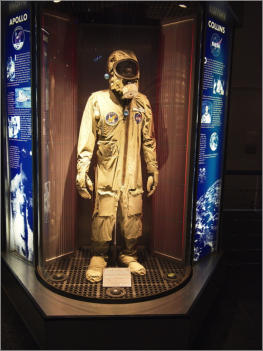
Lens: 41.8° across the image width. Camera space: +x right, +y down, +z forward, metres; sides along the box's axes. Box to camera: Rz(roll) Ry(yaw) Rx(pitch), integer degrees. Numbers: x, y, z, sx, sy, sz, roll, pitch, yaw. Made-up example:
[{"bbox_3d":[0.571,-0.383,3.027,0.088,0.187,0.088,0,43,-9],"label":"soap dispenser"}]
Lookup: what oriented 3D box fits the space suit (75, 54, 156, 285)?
[{"bbox_3d":[-0.105,-0.076,2.722,0.650,1.760,0.420,-1,9,-18],"label":"space suit"}]

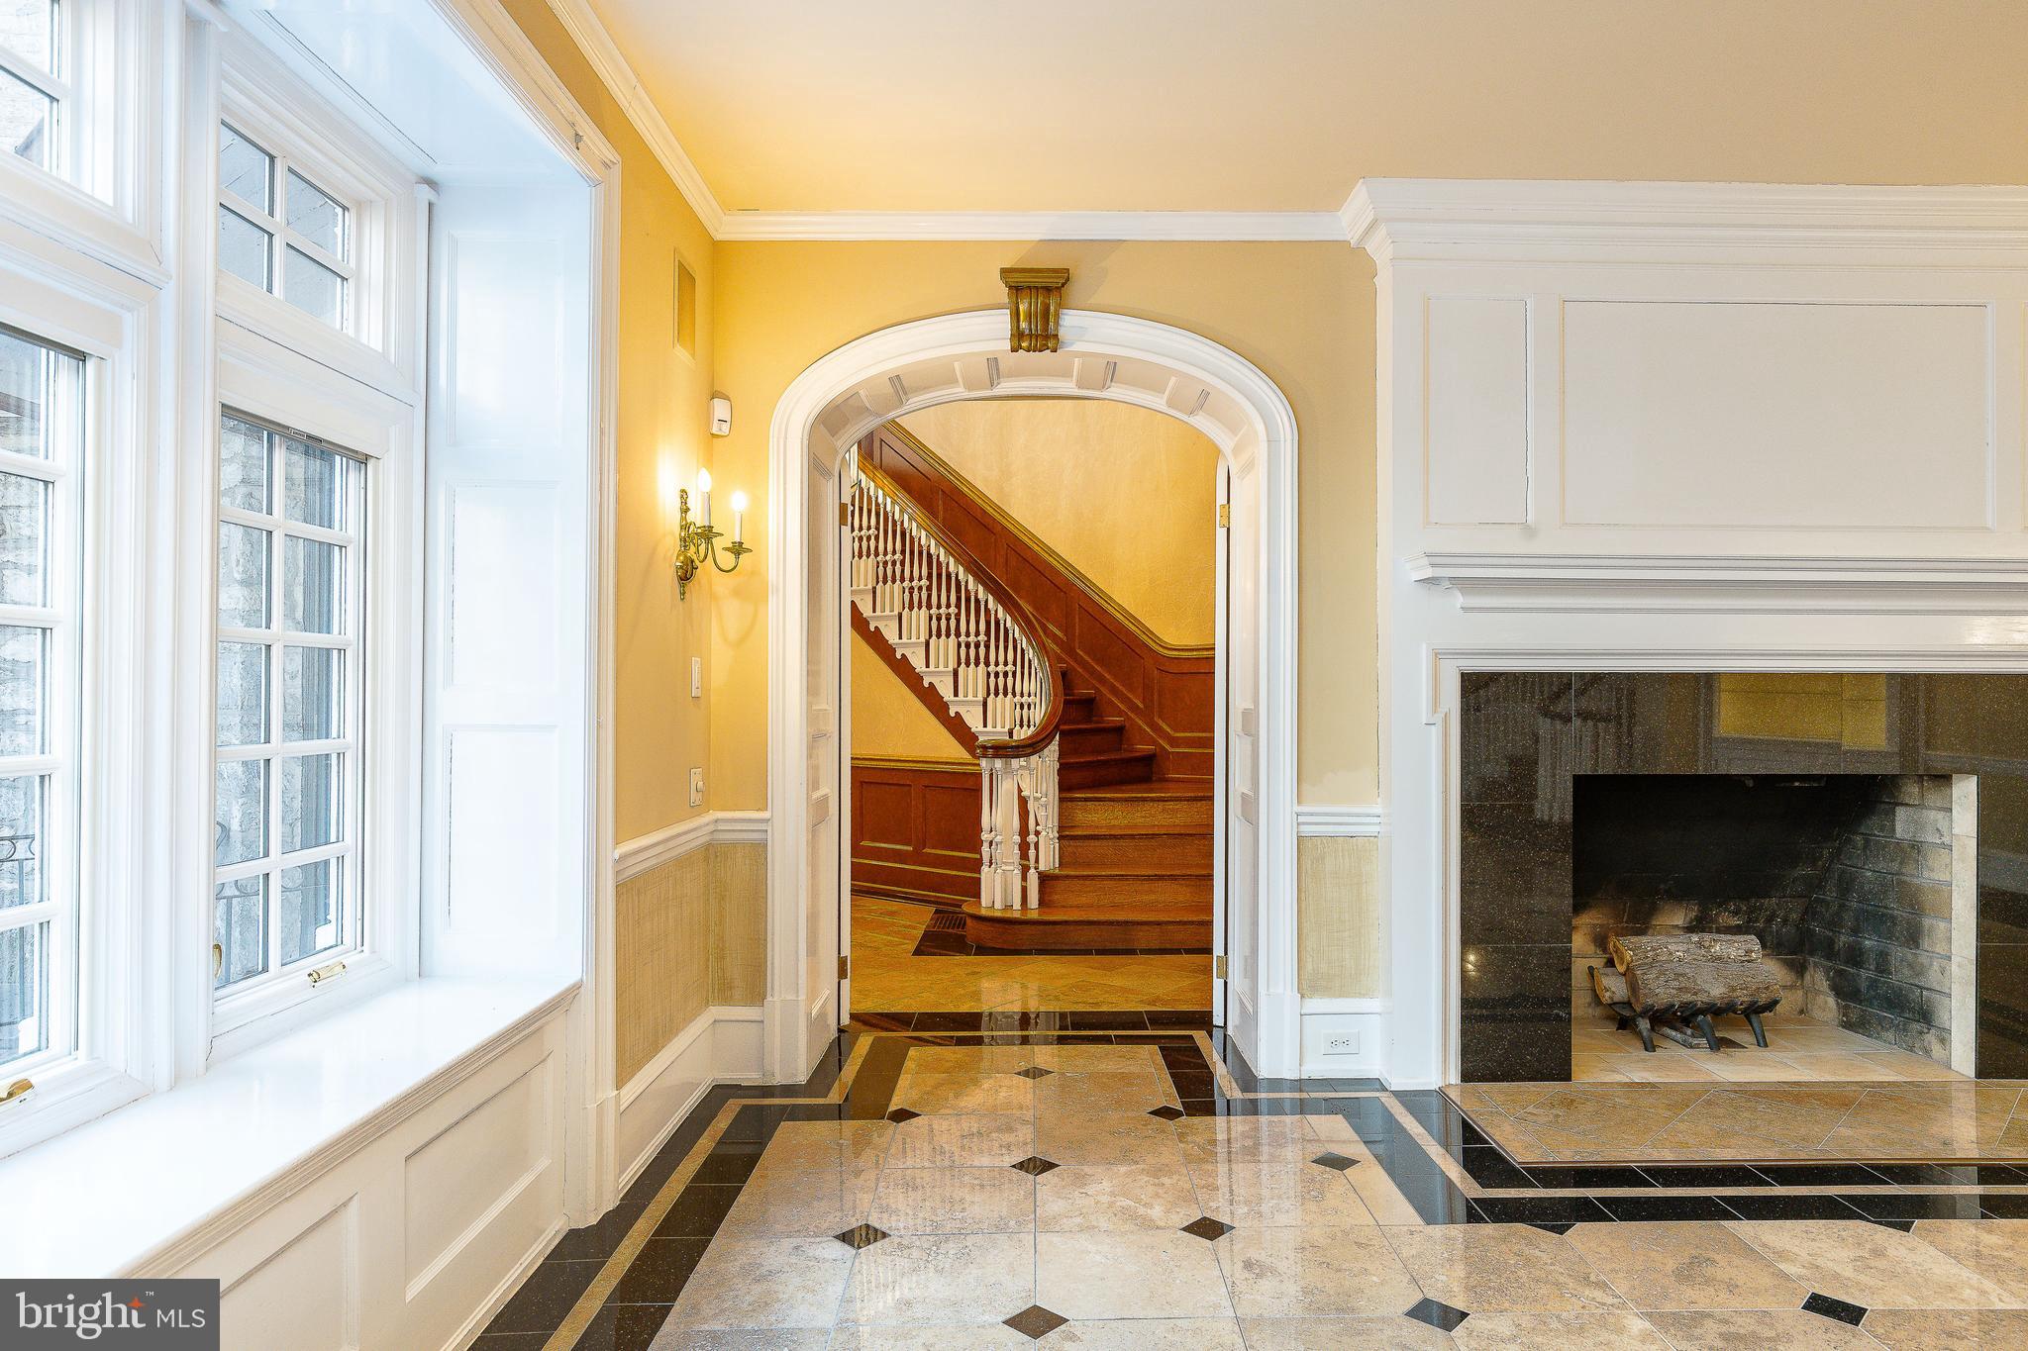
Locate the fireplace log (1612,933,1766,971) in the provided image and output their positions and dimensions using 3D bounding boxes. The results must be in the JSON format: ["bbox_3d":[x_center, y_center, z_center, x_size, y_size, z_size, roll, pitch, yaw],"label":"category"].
[{"bbox_3d":[2.385,0.985,4.200,0.480,0.130,0.135,0,-1,0],"label":"fireplace log"}]

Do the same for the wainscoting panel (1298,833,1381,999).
[{"bbox_3d":[1.039,0.768,3.762,0.265,0.530,0.020,0,-1,0],"label":"wainscoting panel"}]

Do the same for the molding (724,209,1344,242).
[{"bbox_3d":[0.058,-1.417,3.735,2.020,0.085,0.065,0,-1,0],"label":"molding"}]

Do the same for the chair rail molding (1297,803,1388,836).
[{"bbox_3d":[1.034,0.463,3.747,0.285,0.098,0.040,0,-1,0],"label":"chair rail molding"}]

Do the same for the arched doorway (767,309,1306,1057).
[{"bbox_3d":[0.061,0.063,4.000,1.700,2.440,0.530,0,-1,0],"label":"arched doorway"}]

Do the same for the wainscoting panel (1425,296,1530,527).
[{"bbox_3d":[1.423,-0.813,3.630,0.325,0.715,0.025,0,-1,0],"label":"wainscoting panel"}]

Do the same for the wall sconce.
[{"bbox_3d":[-0.877,-0.397,3.410,0.175,0.360,0.380,0,-1,1],"label":"wall sconce"}]

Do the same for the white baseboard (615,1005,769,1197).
[{"bbox_3d":[-0.920,1.210,3.465,0.180,0.265,0.930,0,-1,1],"label":"white baseboard"}]

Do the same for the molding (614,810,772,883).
[{"bbox_3d":[-0.872,0.478,3.340,0.180,0.105,0.870,0,-1,1],"label":"molding"}]

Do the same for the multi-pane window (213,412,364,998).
[{"bbox_3d":[-1.455,0.065,2.360,0.060,1.080,0.540,0,-1,1],"label":"multi-pane window"}]

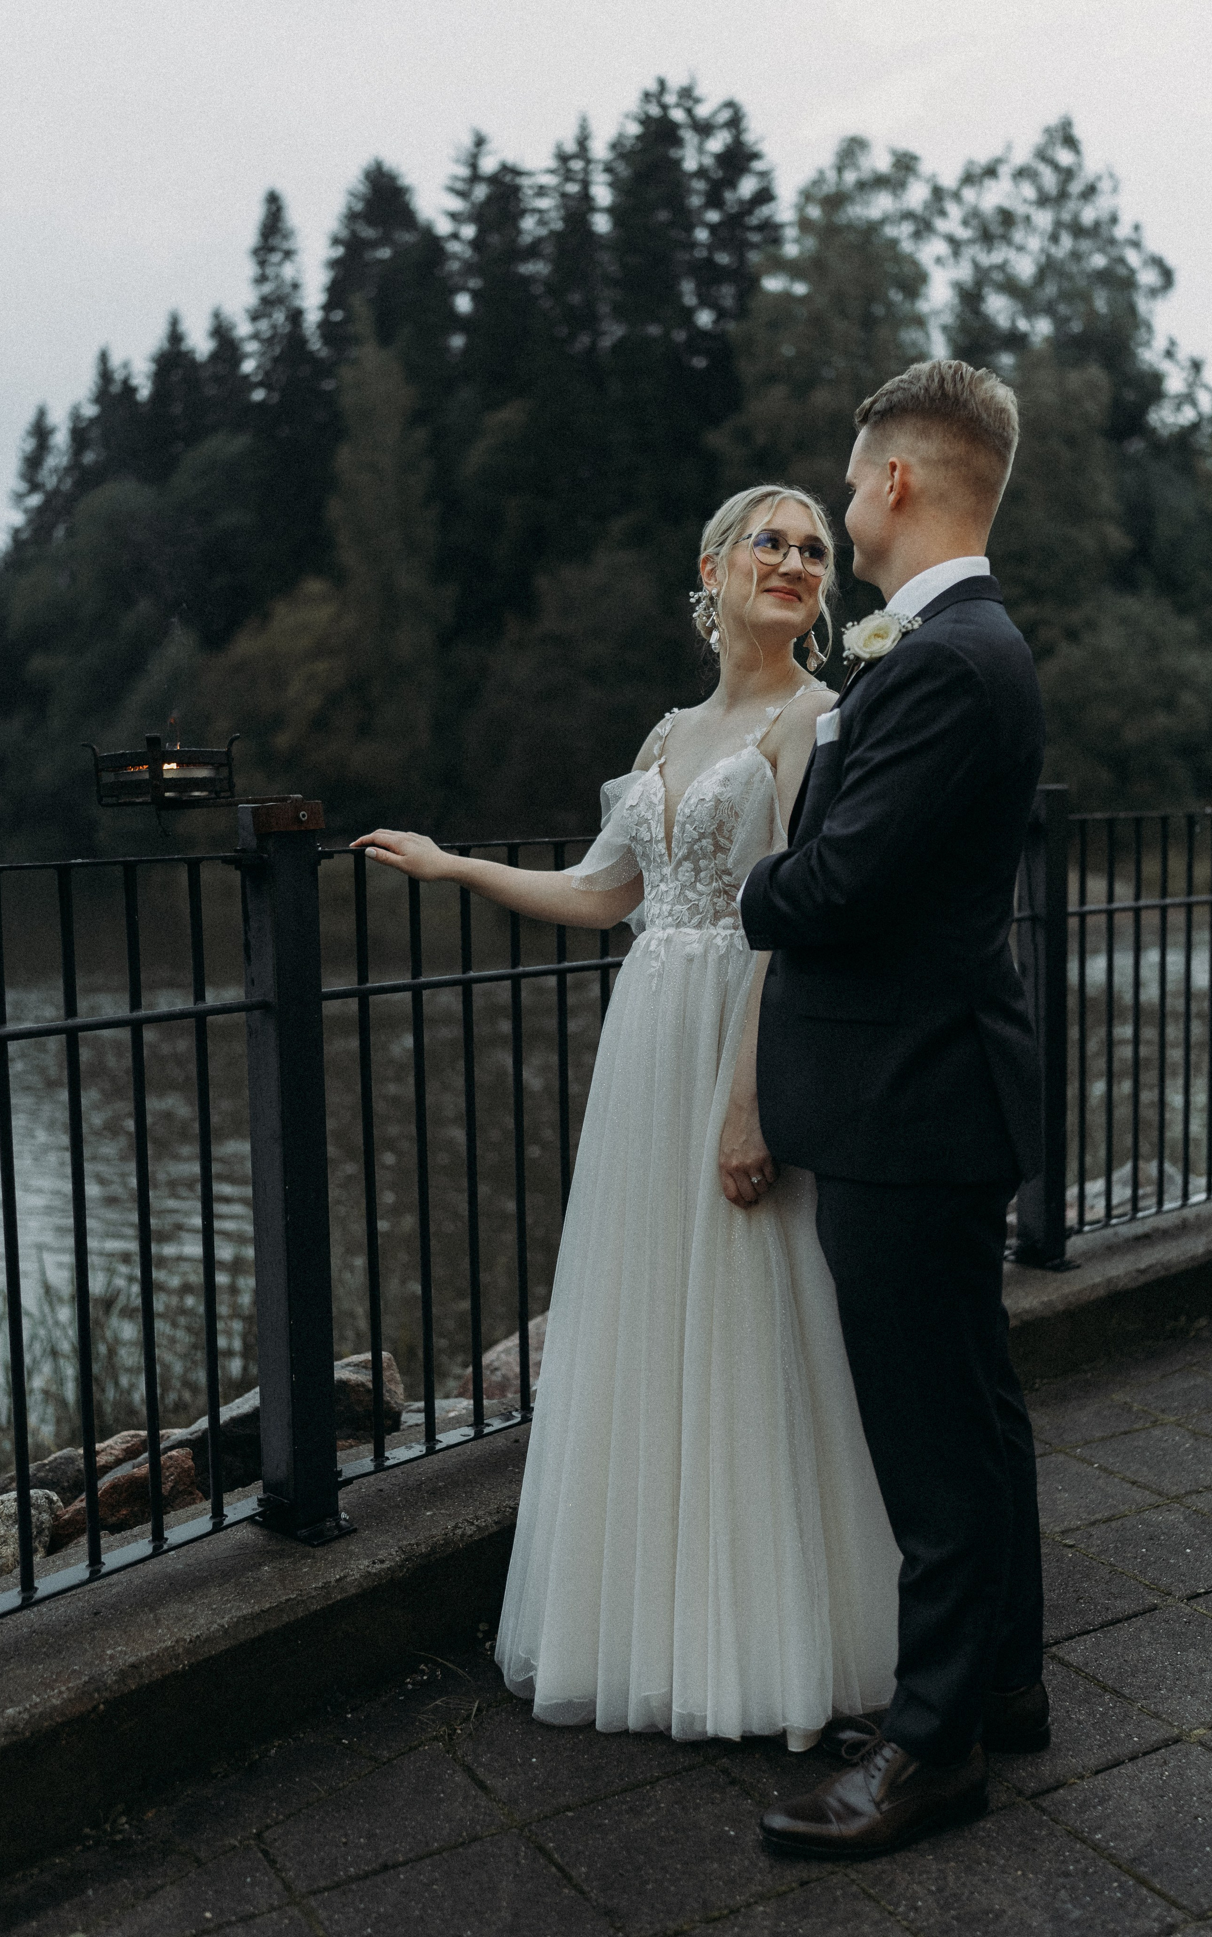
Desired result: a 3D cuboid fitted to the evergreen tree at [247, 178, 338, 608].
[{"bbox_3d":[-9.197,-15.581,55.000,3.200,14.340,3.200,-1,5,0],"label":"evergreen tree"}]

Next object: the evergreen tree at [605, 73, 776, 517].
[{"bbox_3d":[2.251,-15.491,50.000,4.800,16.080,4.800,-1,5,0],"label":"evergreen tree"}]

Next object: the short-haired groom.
[{"bbox_3d":[0.388,0.160,2.427,0.440,1.810,0.540,1,6,15],"label":"short-haired groom"}]

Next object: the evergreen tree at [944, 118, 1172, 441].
[{"bbox_3d":[10.817,-13.761,45.000,6.000,13.030,6.000,-1,5,0],"label":"evergreen tree"}]

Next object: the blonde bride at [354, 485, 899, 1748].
[{"bbox_3d":[0.043,0.194,2.660,0.860,1.710,0.600,2,6,28],"label":"blonde bride"}]

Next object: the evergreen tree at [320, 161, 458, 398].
[{"bbox_3d":[-6.062,-15.525,52.000,4.200,13.480,4.200,-1,5,0],"label":"evergreen tree"}]

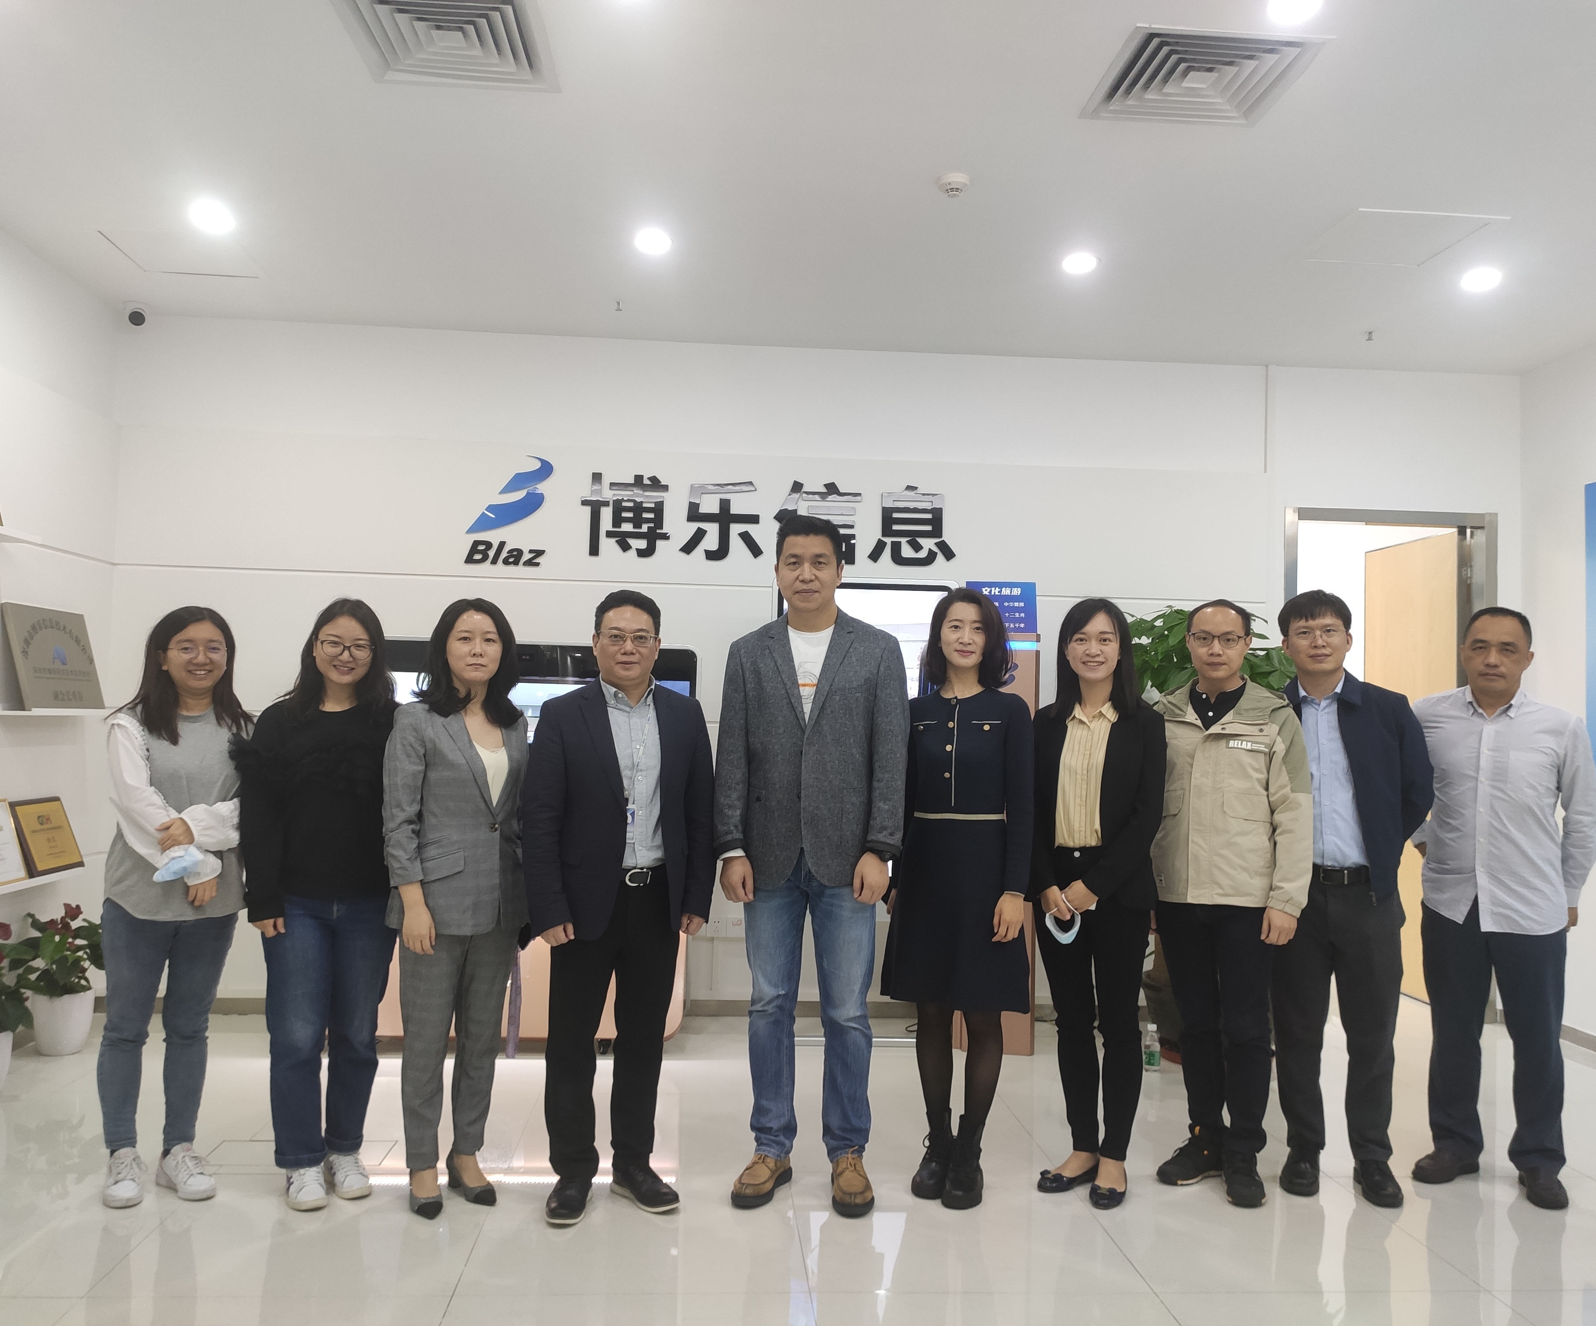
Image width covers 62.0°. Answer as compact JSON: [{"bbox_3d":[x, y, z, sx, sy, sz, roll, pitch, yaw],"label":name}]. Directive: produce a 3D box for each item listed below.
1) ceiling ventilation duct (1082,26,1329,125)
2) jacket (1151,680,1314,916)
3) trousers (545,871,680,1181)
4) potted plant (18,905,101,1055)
[{"bbox_3d":[1.046,-1.541,3.469,0.500,0.060,0.500,2,-3,-4],"label":"ceiling ventilation duct"},{"bbox_3d":[1.254,0.396,3.895,0.510,0.690,0.290,0,-3,20],"label":"jacket"},{"bbox_3d":[-0.508,0.989,3.635,0.380,0.849,0.280,2,-3,-20],"label":"trousers"},{"bbox_3d":[-2.745,1.178,4.971,0.380,0.537,0.380,2,-3,-4],"label":"potted plant"}]

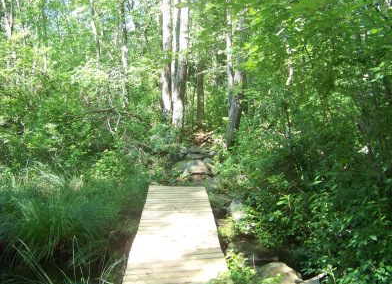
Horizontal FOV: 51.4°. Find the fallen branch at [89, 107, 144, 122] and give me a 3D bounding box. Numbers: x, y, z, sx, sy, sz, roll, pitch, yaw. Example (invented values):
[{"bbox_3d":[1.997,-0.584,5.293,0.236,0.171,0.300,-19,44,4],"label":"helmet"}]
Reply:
[{"bbox_3d":[-1.733,-0.607,9.000,1.170,0.280,0.300,0,7,-3],"label":"fallen branch"}]

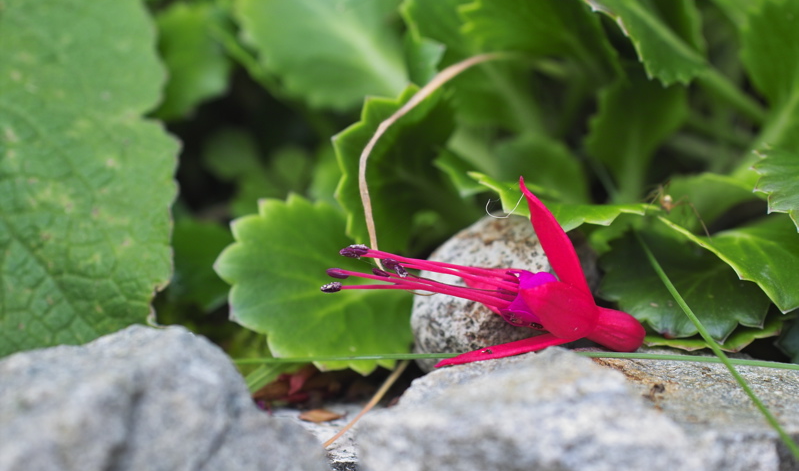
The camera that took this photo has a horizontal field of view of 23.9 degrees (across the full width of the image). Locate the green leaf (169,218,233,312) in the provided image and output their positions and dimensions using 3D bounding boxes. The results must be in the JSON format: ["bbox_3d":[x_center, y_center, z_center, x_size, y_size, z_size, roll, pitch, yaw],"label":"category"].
[{"bbox_3d":[-0.044,0.007,0.415,0.020,0.022,0.011,1,-6,-6],"label":"green leaf"}]

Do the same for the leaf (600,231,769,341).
[{"bbox_3d":[0.059,0.010,0.385,0.036,0.011,0.029,-4,41,-4],"label":"leaf"}]

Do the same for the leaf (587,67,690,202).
[{"bbox_3d":[0.054,-0.023,0.430,0.024,0.031,0.011,0,-6,0],"label":"leaf"}]

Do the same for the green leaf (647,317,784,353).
[{"bbox_3d":[0.064,0.019,0.388,0.031,0.008,0.025,-3,22,-8],"label":"green leaf"}]

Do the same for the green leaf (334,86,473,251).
[{"bbox_3d":[0.001,-0.014,0.390,0.028,0.034,0.015,0,0,21],"label":"green leaf"}]

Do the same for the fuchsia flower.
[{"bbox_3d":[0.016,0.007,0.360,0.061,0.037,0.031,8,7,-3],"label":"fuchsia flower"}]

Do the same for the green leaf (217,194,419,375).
[{"bbox_3d":[-0.017,0.010,0.378,0.041,0.036,0.011,0,-15,0],"label":"green leaf"}]

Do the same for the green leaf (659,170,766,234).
[{"bbox_3d":[0.067,-0.007,0.405,0.023,0.010,0.019,0,24,0],"label":"green leaf"}]

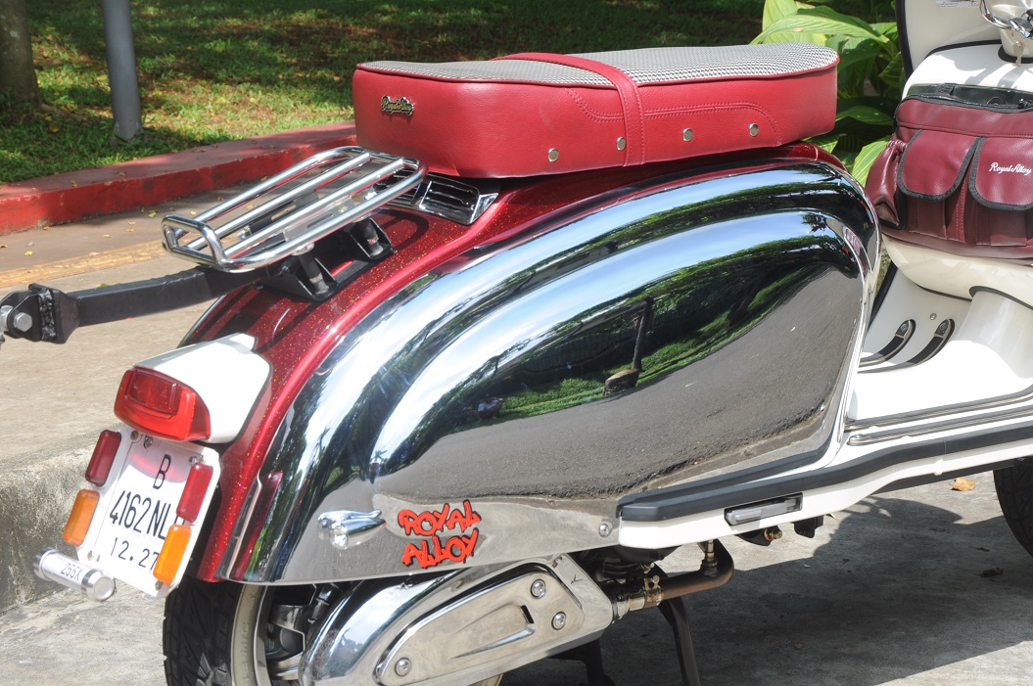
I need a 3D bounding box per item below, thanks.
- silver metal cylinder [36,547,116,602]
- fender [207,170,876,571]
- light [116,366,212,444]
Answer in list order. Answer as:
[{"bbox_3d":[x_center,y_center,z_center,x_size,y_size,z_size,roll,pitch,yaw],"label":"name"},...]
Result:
[{"bbox_3d":[-0.464,0.243,2.620,0.027,0.027,0.130,-10,16,-38],"label":"silver metal cylinder"},{"bbox_3d":[0.070,0.027,2.769,0.887,0.374,0.154,-10,14,-37],"label":"fender"},{"bbox_3d":[-0.379,0.066,2.615,0.047,0.067,0.145,-10,14,-37],"label":"light"}]

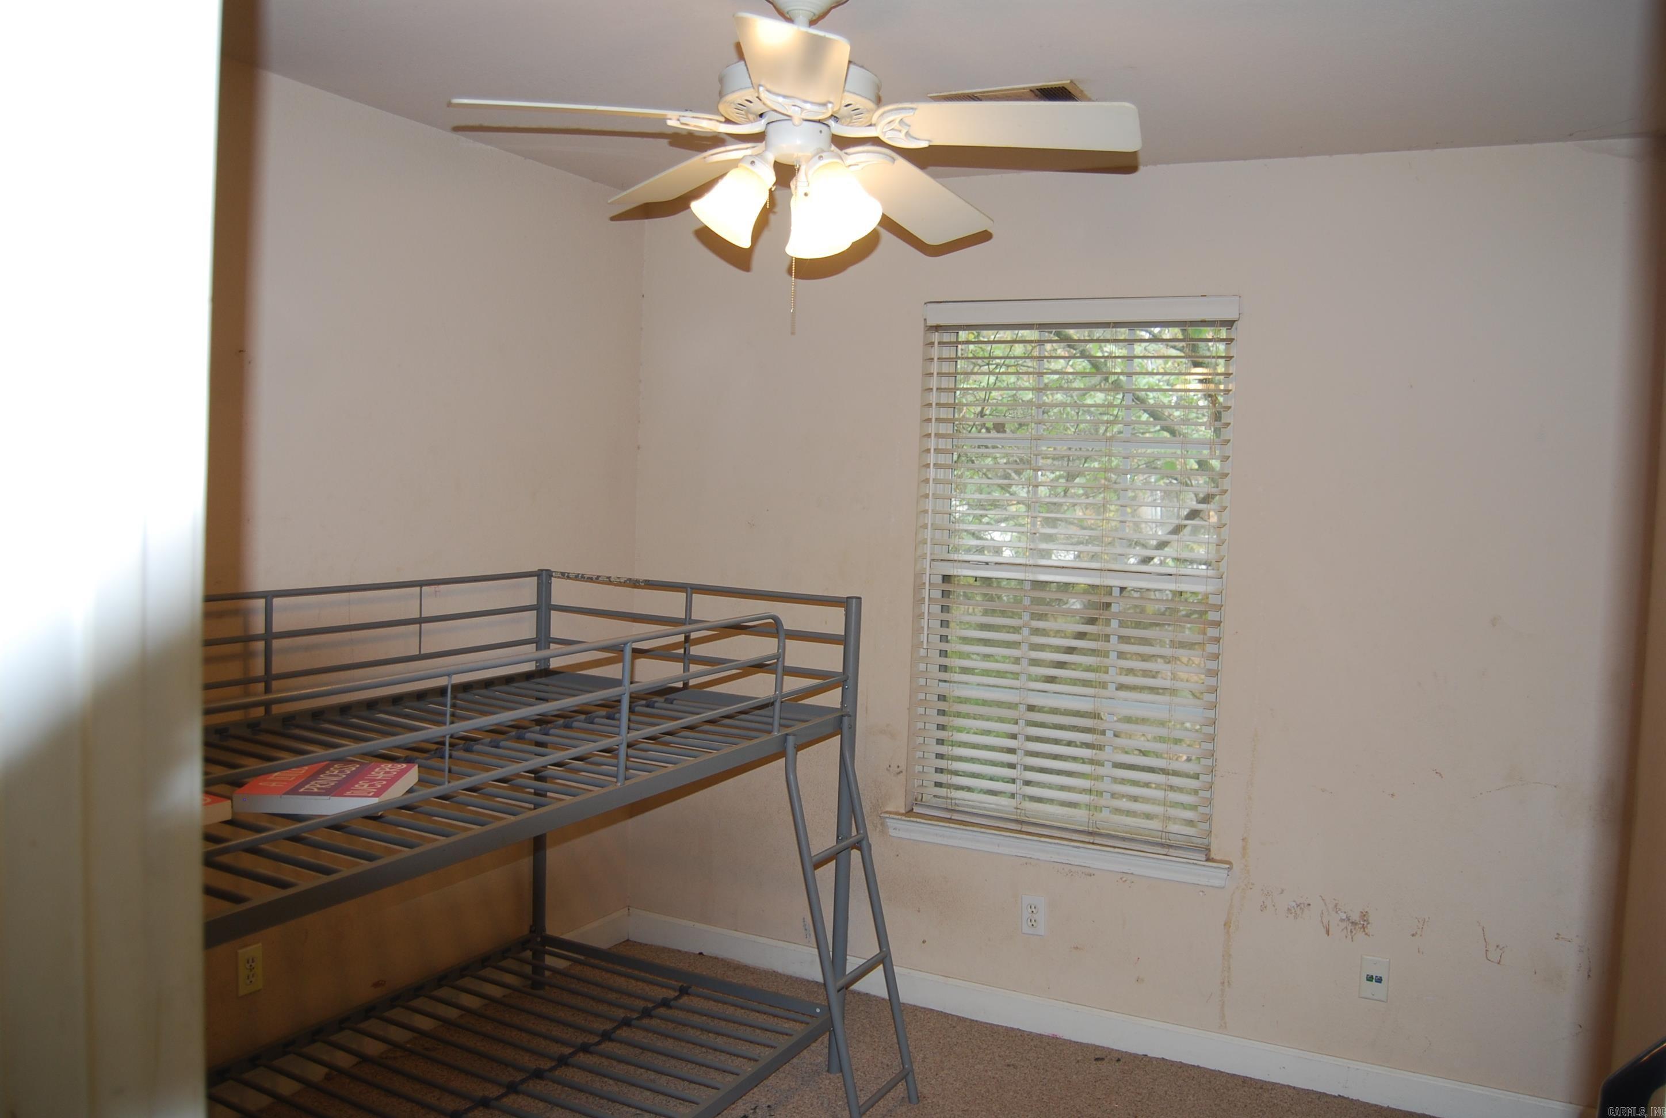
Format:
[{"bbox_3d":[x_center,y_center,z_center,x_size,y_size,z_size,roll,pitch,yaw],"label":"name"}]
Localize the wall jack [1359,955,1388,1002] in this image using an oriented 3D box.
[{"bbox_3d":[1.387,1.076,3.206,0.071,0.115,0.012,4,5,25],"label":"wall jack"}]

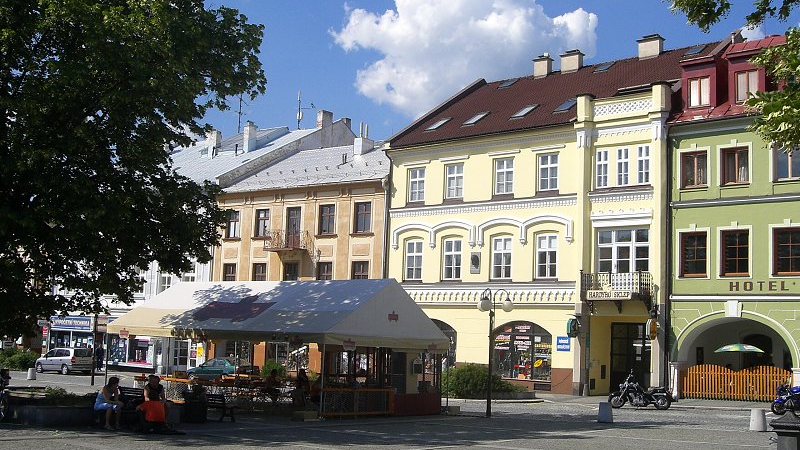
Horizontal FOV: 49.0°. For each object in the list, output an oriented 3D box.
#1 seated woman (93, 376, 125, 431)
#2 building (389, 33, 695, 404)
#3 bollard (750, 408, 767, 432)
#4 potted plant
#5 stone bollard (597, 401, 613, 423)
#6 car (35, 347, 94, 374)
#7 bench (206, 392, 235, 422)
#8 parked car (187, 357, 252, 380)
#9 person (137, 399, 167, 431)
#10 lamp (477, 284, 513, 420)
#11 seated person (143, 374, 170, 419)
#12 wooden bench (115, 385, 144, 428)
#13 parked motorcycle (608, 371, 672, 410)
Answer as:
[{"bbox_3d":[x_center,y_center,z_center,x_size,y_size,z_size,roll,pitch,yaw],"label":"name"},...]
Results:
[{"bbox_3d":[-6.571,4.001,19.900,0.630,1.180,0.470,-1,-8,27],"label":"seated woman"},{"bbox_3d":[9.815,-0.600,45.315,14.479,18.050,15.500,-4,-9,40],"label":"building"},{"bbox_3d":[8.743,4.764,21.400,0.390,0.520,0.390,2,-7,0],"label":"bollard"},{"bbox_3d":[-7.867,4.260,20.500,1.900,0.860,1.400,2,-7,0],"label":"potted plant"},{"bbox_3d":[5.356,4.918,23.000,0.390,0.520,0.390,2,-7,0],"label":"stone bollard"},{"bbox_3d":[-22.349,9.081,58.500,4.300,1.640,1.760,-3,-9,37],"label":"car"},{"bbox_3d":[-5.477,5.359,26.000,1.550,0.820,0.600,-4,-10,42],"label":"bench"},{"bbox_3d":[-9.756,7.871,48.000,4.200,1.400,1.670,-3,-9,36],"label":"parked car"},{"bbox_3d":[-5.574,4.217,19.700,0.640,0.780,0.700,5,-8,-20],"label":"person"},{"bbox_3d":[3.029,4.075,28.000,1.150,4.059,1.200,1,-7,10],"label":"lamp"},{"bbox_3d":[-5.612,4.037,20.200,0.580,1.200,0.700,4,-7,-12],"label":"seated person"},{"bbox_3d":[-6.328,4.169,20.100,1.650,0.860,0.620,-3,-9,37],"label":"wooden bench"},{"bbox_3d":[8.315,5.704,30.300,2.350,1.300,0.880,-2,-8,30],"label":"parked motorcycle"}]

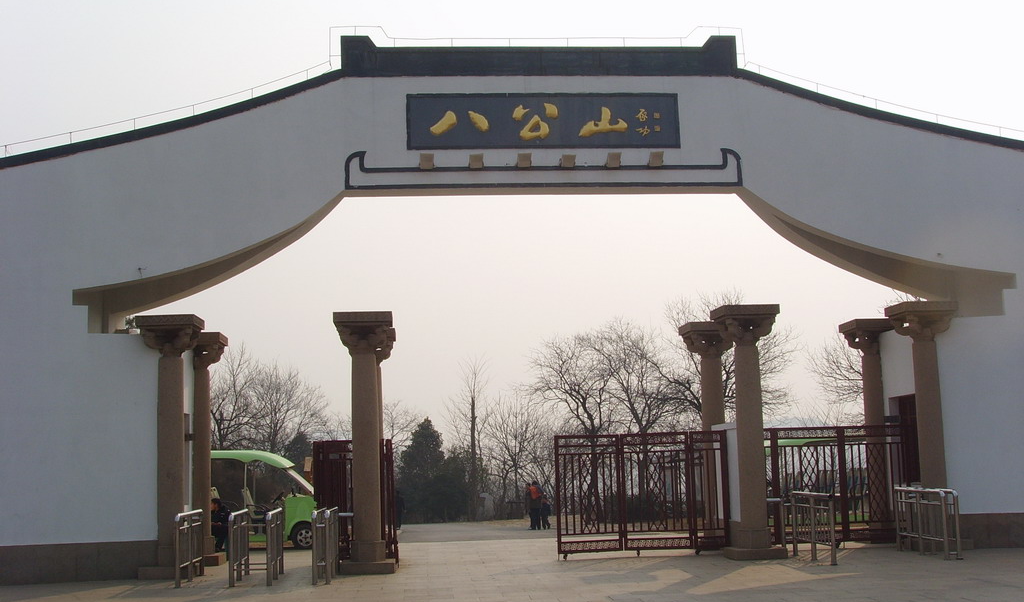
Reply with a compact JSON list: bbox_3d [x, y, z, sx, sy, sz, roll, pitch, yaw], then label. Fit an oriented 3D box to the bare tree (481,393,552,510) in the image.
[{"bbox_3d":[0.178,6.088,45.595,2.846,4.855,2.703,-2,-8,0],"label":"bare tree"}]

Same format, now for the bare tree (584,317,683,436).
[{"bbox_3d":[4.483,4.346,42.567,3.468,7.521,3.295,-2,-8,6],"label":"bare tree"}]

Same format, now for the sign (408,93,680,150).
[{"bbox_3d":[0.539,-2.924,18.787,4.452,0.927,0.120,-1,-7,-5],"label":"sign"}]

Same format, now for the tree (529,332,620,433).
[{"bbox_3d":[2.259,4.588,41.702,3.325,6.860,3.159,-2,-8,3],"label":"tree"}]

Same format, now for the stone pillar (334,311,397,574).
[{"bbox_3d":[-2.307,2.229,18.327,0.885,4.020,0.885,-1,-7,-5],"label":"stone pillar"}]

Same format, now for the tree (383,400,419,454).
[{"bbox_3d":[-5.341,7.189,52.000,2.254,5.499,2.254,-1,-7,-5],"label":"tree"}]

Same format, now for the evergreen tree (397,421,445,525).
[{"bbox_3d":[-3.648,6.758,46.000,1.874,4.226,1.874,-1,-7,-5],"label":"evergreen tree"}]

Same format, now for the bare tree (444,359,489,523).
[{"bbox_3d":[-1.761,5.312,44.660,1.703,6.265,1.618,-1,-8,-2],"label":"bare tree"}]

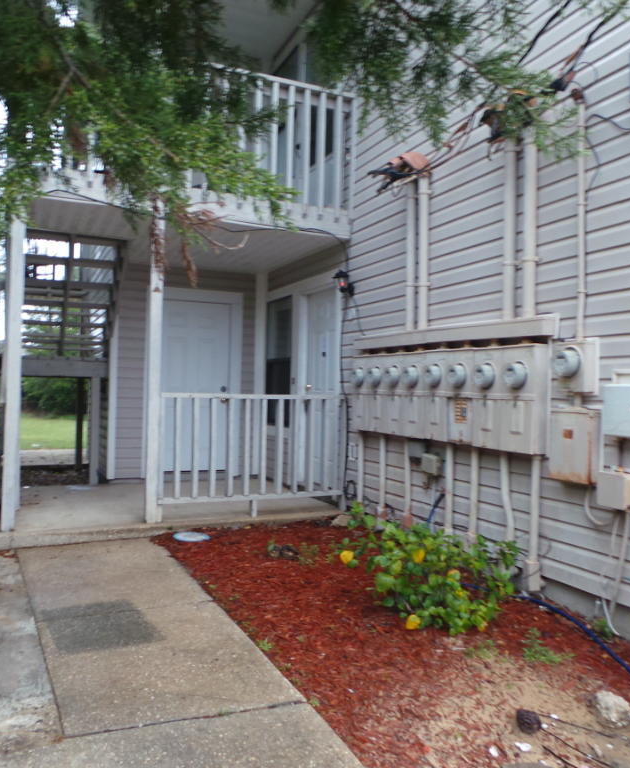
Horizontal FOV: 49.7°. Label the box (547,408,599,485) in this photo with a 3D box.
[{"bbox_3d":[1.405,0.333,3.691,0.090,0.385,0.295,1,-1,-24],"label":"box"}]

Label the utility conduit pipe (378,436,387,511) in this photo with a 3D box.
[{"bbox_3d":[0.554,0.719,5.544,0.047,0.615,0.047,1,-1,-24],"label":"utility conduit pipe"}]

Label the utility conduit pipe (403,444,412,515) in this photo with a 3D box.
[{"bbox_3d":[0.711,0.708,5.198,0.047,0.575,0.047,1,-1,-24],"label":"utility conduit pipe"}]

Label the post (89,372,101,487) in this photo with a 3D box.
[{"bbox_3d":[-2.493,0.519,7.756,0.092,1.251,0.092,1,-1,-24],"label":"post"}]

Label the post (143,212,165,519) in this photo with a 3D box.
[{"bbox_3d":[-1.326,-0.154,5.704,0.095,2.612,0.095,1,-1,-24],"label":"post"}]

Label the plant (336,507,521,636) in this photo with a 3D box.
[{"bbox_3d":[0.570,0.982,3.851,0.700,0.470,1.050,1,-1,-24],"label":"plant"}]

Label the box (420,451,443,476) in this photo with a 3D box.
[{"bbox_3d":[0.853,0.580,4.927,0.065,0.115,0.195,1,-1,-24],"label":"box"}]

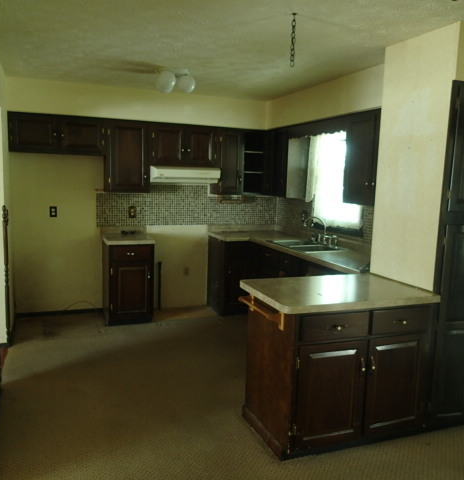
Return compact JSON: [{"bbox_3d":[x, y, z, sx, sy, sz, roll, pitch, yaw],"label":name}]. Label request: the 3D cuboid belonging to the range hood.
[{"bbox_3d":[-0.570,-0.741,5.267,0.780,0.159,0.476,-1,8,-21],"label":"range hood"}]

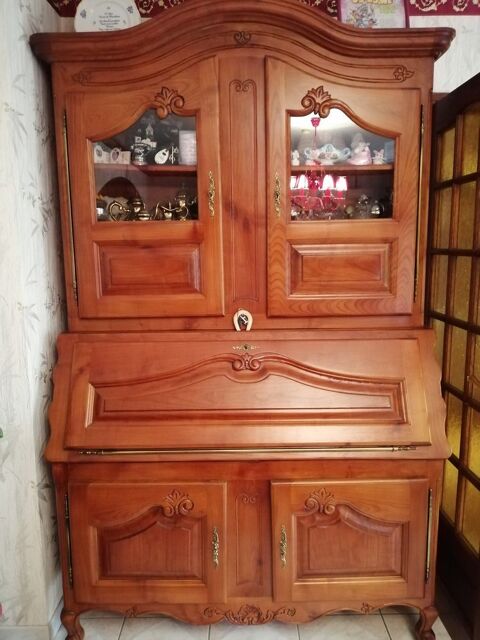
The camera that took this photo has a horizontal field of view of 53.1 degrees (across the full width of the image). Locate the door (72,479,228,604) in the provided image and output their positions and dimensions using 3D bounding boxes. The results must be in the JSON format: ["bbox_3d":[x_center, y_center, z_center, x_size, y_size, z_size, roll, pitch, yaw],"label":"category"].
[{"bbox_3d":[-0.322,0.791,1.720,0.552,0.462,0.032,-1,8,1],"label":"door"}]

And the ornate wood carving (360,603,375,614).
[{"bbox_3d":[0.461,1.044,1.739,0.051,0.048,0.018,-1,8,1],"label":"ornate wood carving"}]

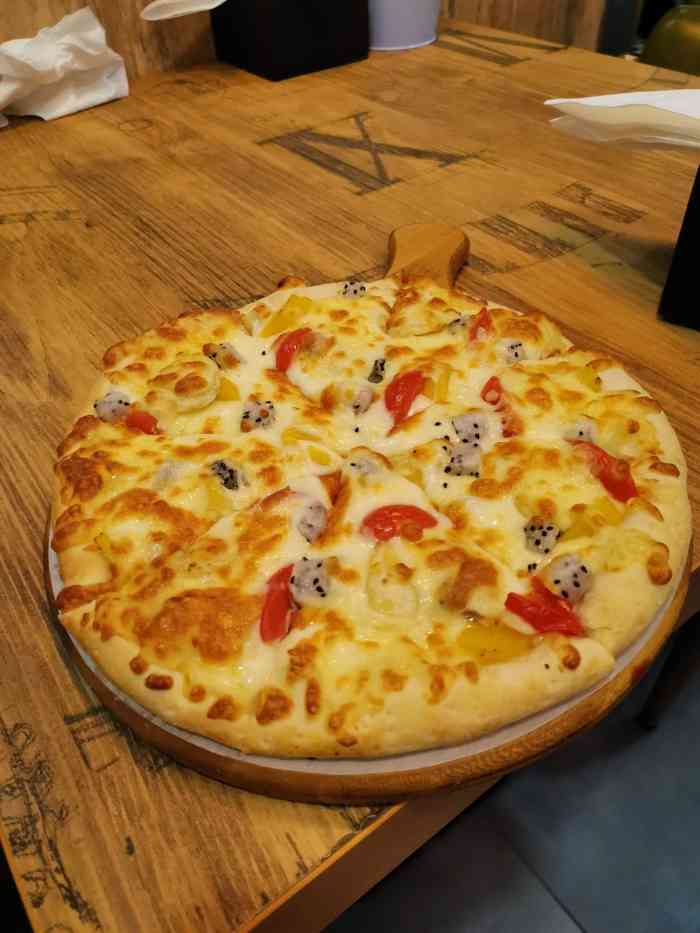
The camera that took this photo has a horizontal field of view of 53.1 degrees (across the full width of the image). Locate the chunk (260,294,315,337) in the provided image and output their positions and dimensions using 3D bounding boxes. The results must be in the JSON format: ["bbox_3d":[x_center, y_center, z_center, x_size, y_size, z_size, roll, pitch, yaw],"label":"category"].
[{"bbox_3d":[-0.032,-0.079,0.366,0.017,0.009,0.033,13,46,17],"label":"chunk"}]

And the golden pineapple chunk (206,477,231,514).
[{"bbox_3d":[-0.051,0.012,0.274,0.011,0.007,0.016,-10,44,-7],"label":"golden pineapple chunk"}]

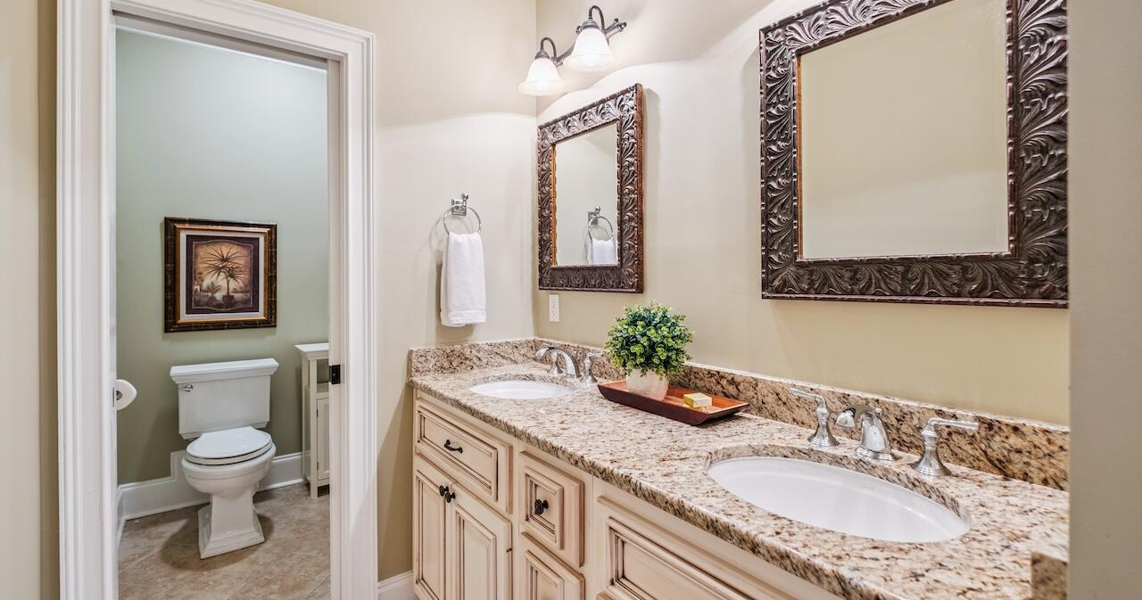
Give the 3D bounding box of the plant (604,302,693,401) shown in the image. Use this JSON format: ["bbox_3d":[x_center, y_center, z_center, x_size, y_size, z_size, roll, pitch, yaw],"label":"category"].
[{"bbox_3d":[0.214,0.142,1.349,0.240,0.278,0.240,0,1,0],"label":"plant"}]

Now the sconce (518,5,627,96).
[{"bbox_3d":[-0.017,-0.885,1.676,0.215,0.210,0.510,-1,2,-37],"label":"sconce"}]

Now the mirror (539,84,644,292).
[{"bbox_3d":[0.046,-0.363,1.749,0.035,0.662,0.575,-1,2,-37],"label":"mirror"}]

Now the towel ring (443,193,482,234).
[{"bbox_3d":[-0.415,-0.300,1.795,0.152,0.204,0.068,-1,2,-37],"label":"towel ring"}]

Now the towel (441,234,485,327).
[{"bbox_3d":[-0.399,-0.078,1.787,0.160,0.344,0.060,-1,2,-37],"label":"towel"}]

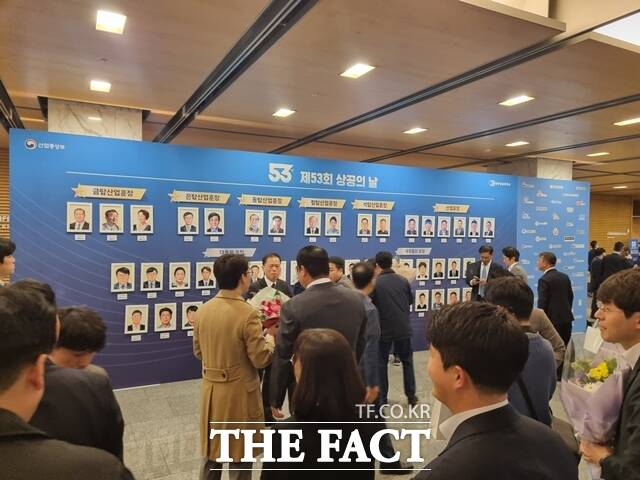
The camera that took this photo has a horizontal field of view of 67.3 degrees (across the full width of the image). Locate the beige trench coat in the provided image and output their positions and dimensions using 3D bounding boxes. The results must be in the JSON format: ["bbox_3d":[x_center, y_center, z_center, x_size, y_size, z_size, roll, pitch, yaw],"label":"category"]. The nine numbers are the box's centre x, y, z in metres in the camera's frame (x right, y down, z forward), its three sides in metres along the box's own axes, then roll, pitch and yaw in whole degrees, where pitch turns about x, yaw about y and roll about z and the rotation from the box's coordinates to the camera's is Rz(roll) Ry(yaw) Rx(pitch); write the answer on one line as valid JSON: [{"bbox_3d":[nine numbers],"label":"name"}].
[{"bbox_3d":[-0.535,0.815,2.980,0.490,1.030,0.370,1,1,36],"label":"beige trench coat"}]

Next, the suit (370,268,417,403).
[{"bbox_3d":[0.805,1.053,5.300,0.480,1.480,0.340,1,1,-12],"label":"suit"}]

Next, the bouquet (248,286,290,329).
[{"bbox_3d":[-0.382,0.528,3.600,0.350,0.380,0.240,1,1,-6],"label":"bouquet"}]

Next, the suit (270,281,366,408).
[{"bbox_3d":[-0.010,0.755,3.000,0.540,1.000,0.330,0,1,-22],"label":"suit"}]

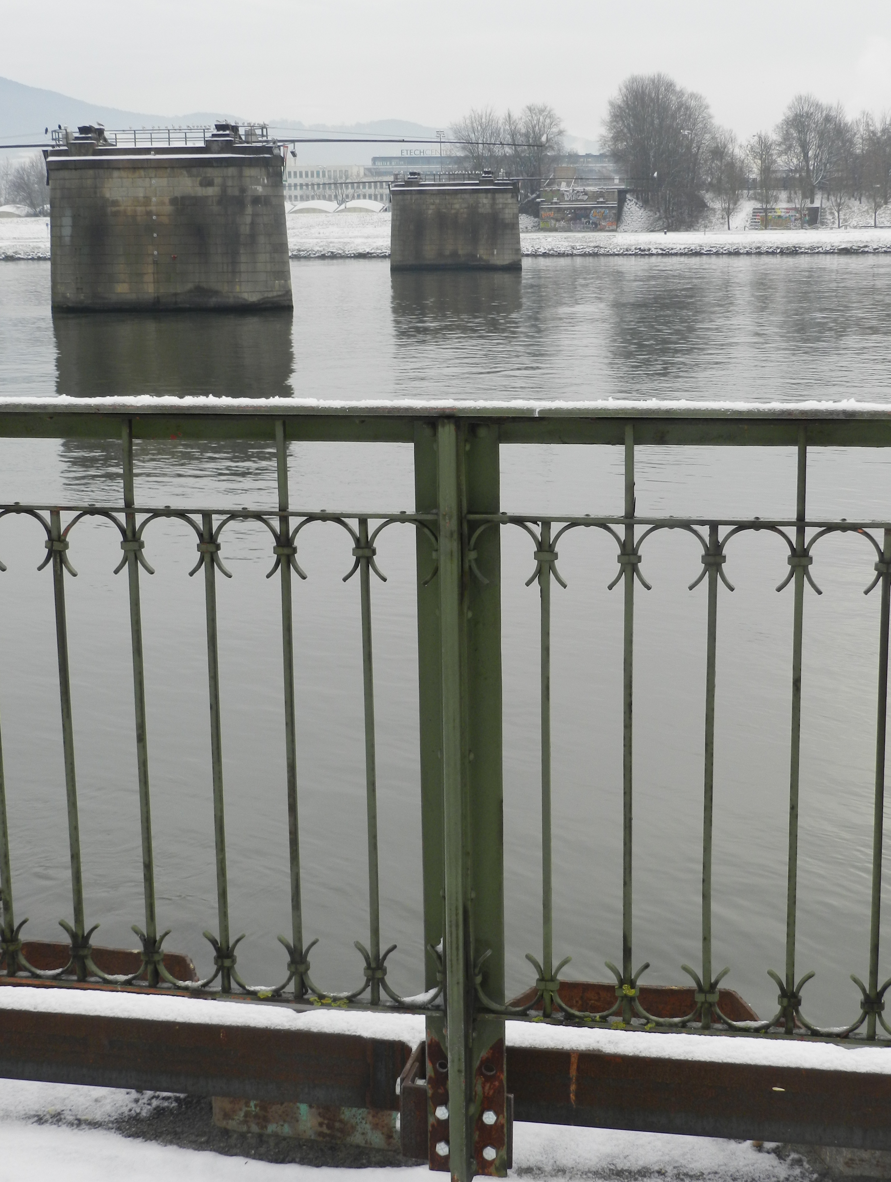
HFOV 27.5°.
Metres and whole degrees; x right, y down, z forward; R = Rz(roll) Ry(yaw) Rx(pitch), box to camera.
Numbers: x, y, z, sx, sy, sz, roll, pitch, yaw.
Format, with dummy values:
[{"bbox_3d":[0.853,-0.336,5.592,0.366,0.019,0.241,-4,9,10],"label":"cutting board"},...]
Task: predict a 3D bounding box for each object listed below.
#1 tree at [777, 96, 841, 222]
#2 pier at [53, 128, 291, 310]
[{"bbox_3d":[56.606,-67.436,283.000,9.637,18.992,10.000,-1,11,0],"label":"tree"},{"bbox_3d":[-13.997,-19.294,94.471,12.000,9.250,4.200,1,12,11],"label":"pier"}]

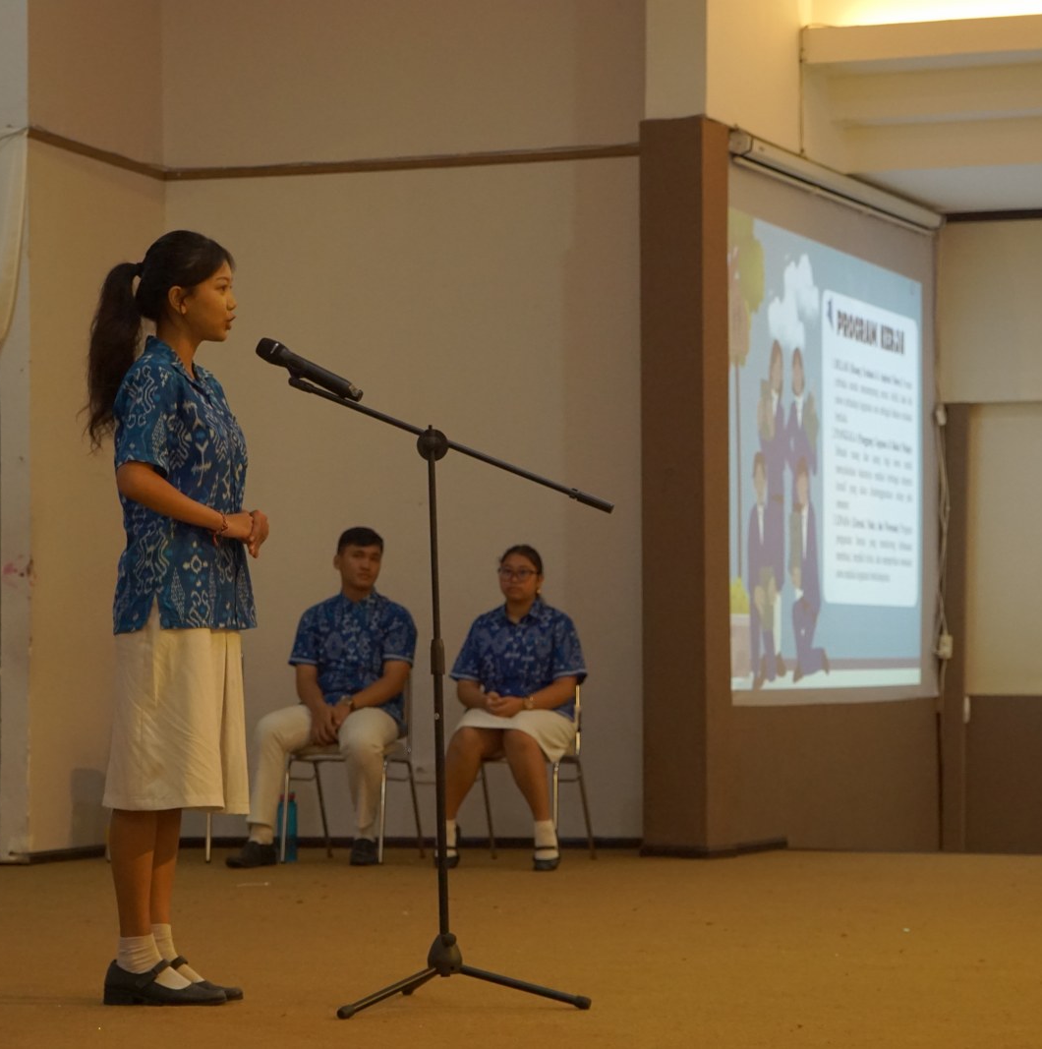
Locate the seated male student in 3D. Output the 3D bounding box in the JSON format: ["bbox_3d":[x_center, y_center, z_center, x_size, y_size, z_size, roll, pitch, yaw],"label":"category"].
[{"bbox_3d":[-0.736,0.633,11.913,0.632,1.254,0.760,-1,-3,16],"label":"seated male student"}]

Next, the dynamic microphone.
[{"bbox_3d":[-0.450,-0.326,6.780,0.252,0.053,0.053,27,0,9],"label":"dynamic microphone"}]

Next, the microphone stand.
[{"bbox_3d":[-0.152,0.347,6.704,0.700,1.333,0.550,-1,-3,6],"label":"microphone stand"}]

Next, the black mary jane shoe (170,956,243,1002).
[{"bbox_3d":[-0.733,0.977,6.898,0.255,0.097,0.088,0,-3,-3],"label":"black mary jane shoe"}]

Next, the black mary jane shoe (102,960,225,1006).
[{"bbox_3d":[-0.759,0.974,6.798,0.257,0.097,0.088,0,-3,3],"label":"black mary jane shoe"}]

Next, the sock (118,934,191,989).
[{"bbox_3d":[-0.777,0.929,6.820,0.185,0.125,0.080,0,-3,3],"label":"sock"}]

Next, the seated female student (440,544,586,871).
[{"bbox_3d":[-0.035,0.657,11.743,0.516,1.183,0.707,-1,-3,14],"label":"seated female student"}]

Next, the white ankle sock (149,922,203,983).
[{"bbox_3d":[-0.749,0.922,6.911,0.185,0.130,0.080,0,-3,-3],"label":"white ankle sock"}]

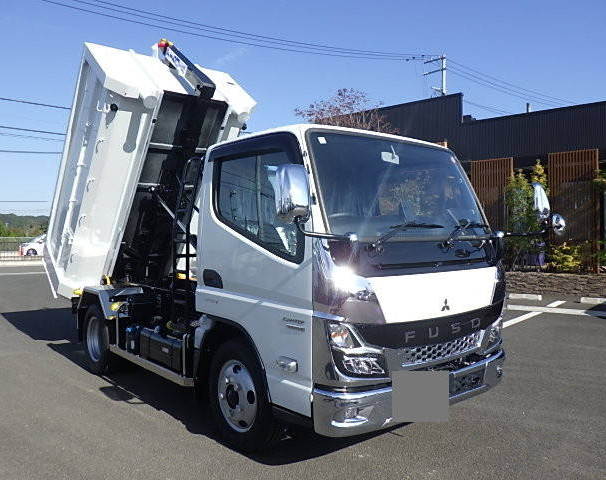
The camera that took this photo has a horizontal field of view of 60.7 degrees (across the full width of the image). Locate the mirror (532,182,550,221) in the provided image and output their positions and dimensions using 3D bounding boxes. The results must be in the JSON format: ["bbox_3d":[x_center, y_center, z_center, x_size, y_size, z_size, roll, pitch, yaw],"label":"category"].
[{"bbox_3d":[1.666,-0.268,3.623,0.090,0.265,0.165,-1,0,42],"label":"mirror"}]

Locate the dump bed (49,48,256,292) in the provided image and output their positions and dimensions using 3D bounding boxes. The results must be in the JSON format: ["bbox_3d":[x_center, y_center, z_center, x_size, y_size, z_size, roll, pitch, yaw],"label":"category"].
[{"bbox_3d":[-1.778,-0.522,6.016,1.680,2.870,1.190,-1,39,-40],"label":"dump bed"}]

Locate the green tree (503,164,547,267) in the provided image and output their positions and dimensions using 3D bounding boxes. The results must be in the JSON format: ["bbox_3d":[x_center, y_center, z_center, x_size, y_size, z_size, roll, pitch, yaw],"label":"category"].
[{"bbox_3d":[5.243,-0.601,12.200,0.950,2.400,0.900,-1,0,43],"label":"green tree"}]

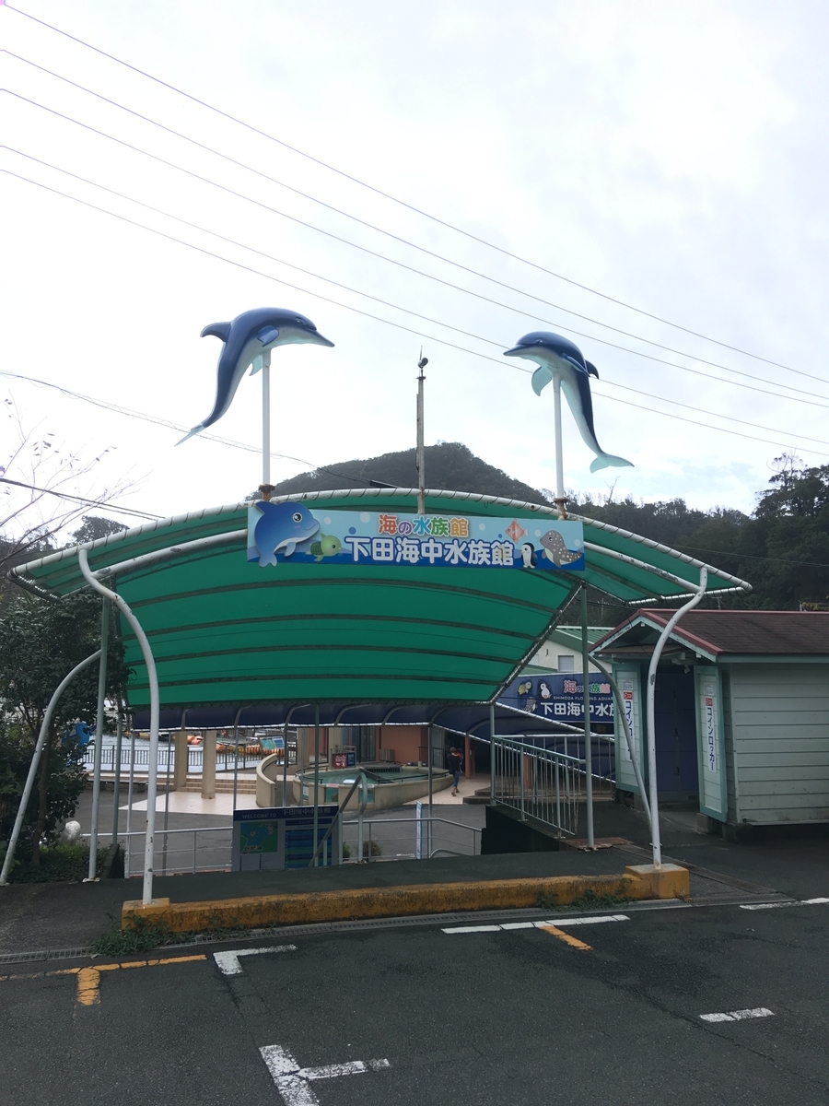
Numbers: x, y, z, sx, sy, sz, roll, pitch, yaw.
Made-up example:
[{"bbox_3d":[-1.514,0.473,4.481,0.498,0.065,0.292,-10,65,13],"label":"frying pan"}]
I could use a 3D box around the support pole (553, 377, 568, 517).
[{"bbox_3d":[1.111,-0.820,7.117,0.100,1.090,0.100,0,-8,0],"label":"support pole"}]

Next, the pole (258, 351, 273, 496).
[{"bbox_3d":[-1.033,-0.896,6.438,0.100,1.070,0.100,3,-8,-17],"label":"pole"}]

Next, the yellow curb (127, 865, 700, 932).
[{"bbox_3d":[0.086,2.364,6.324,3.980,0.220,0.270,3,-8,-17],"label":"yellow curb"}]

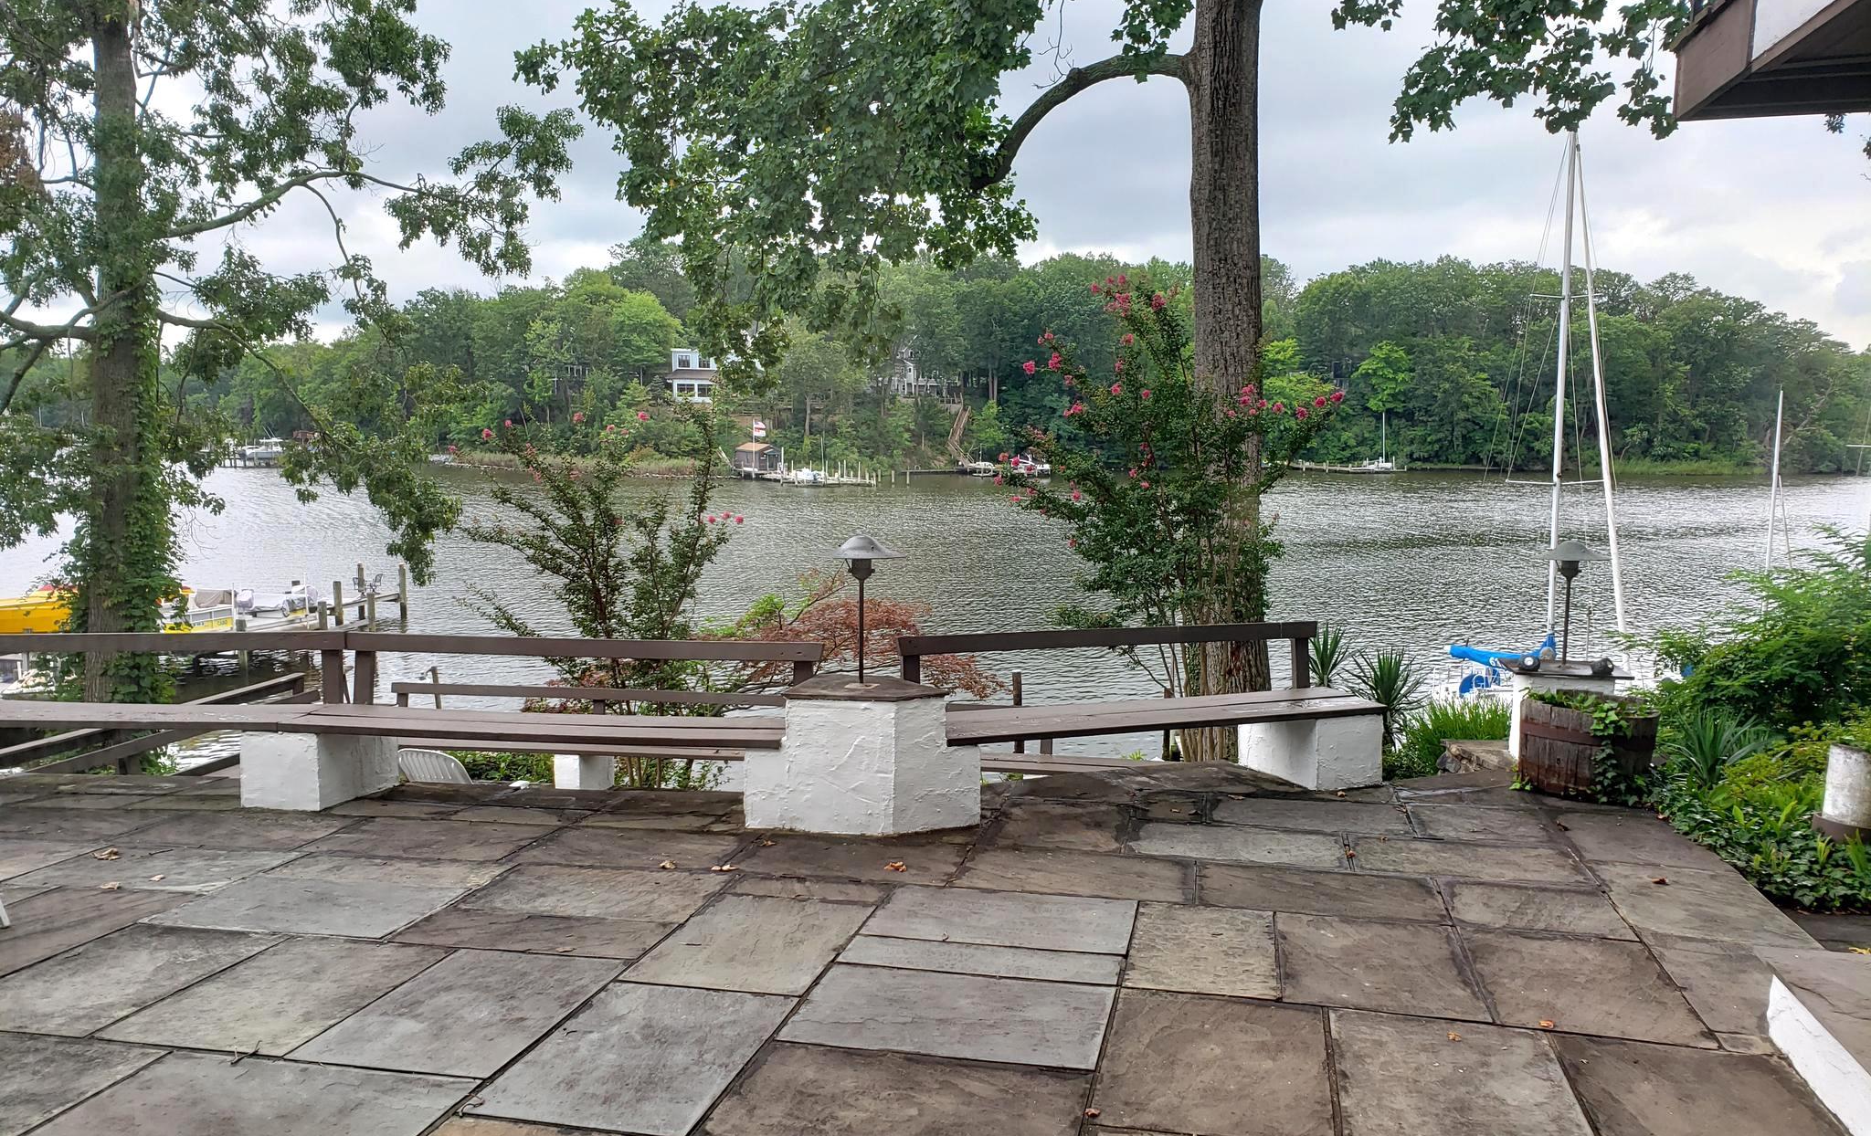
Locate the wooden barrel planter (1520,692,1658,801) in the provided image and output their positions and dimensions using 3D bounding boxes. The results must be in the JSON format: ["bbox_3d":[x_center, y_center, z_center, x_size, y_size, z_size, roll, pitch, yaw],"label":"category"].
[{"bbox_3d":[3.247,0.894,7.021,0.632,0.420,0.632,3,5,0],"label":"wooden barrel planter"}]

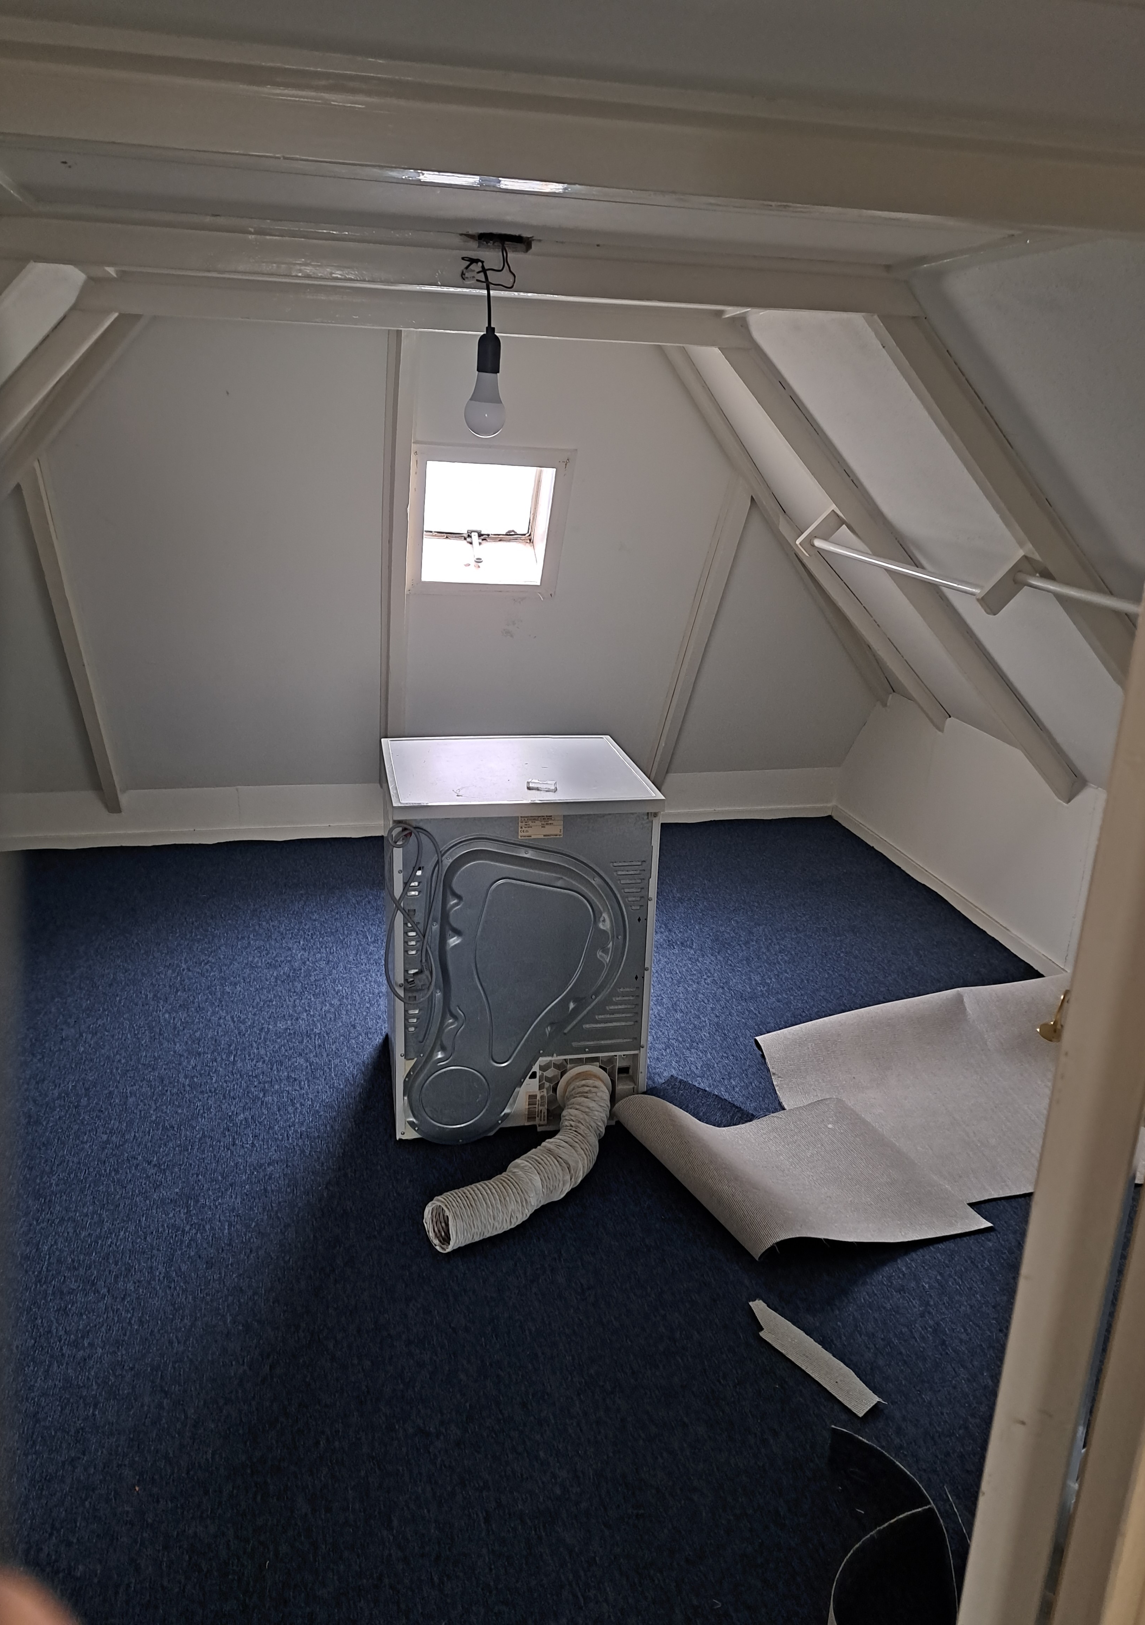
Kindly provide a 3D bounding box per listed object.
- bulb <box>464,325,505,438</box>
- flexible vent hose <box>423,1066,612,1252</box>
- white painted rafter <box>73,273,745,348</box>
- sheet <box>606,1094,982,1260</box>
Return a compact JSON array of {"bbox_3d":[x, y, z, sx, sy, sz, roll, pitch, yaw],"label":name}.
[{"bbox_3d":[-0.145,-0.718,1.883,0.068,0.173,0.068,-2,19,-12],"label":"bulb"},{"bbox_3d":[-0.094,0.753,2.510,0.566,0.185,0.235,-14,24,-40],"label":"flexible vent hose"},{"bbox_3d":[-0.337,-1.196,2.688,1.590,0.078,0.085,-2,19,-12],"label":"white painted rafter"},{"bbox_3d":[0.503,0.797,2.584,0.690,0.100,0.540,-4,19,-18],"label":"sheet"}]

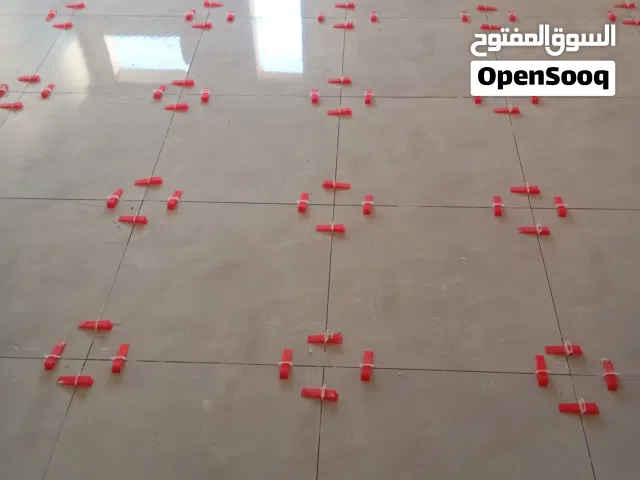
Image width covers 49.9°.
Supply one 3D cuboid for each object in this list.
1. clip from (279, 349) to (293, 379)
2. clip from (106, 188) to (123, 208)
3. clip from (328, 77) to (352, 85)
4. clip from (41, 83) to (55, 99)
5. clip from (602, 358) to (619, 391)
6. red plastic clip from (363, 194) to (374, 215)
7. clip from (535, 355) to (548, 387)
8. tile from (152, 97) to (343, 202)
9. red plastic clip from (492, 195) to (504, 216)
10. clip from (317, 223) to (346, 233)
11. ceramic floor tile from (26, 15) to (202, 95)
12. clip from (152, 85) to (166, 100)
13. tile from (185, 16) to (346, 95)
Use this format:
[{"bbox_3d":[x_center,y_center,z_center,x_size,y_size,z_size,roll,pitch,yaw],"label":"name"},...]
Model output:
[{"bbox_3d":[-0.084,0.303,1.706,0.019,0.020,0.086,2,45,4],"label":"clip"},{"bbox_3d":[-0.642,-0.135,2.155,0.022,0.021,0.087,3,45,5],"label":"clip"},{"bbox_3d":[0.074,-0.604,2.600,0.087,0.021,0.022,4,45,6],"label":"clip"},{"bbox_3d":[-1.028,-0.568,2.600,0.022,0.021,0.087,0,45,2],"label":"clip"},{"bbox_3d":[0.699,0.321,1.658,0.022,0.021,0.087,4,45,5],"label":"clip"},{"bbox_3d":[0.147,-0.112,2.107,0.022,0.022,0.087,4,45,6],"label":"red plastic clip"},{"bbox_3d":[0.541,0.314,1.672,0.019,0.020,0.086,4,45,6],"label":"clip"},{"bbox_3d":[-0.238,-0.324,2.356,0.600,0.010,0.600,1,45,3],"label":"tile"},{"bbox_3d":[0.542,-0.108,2.094,0.019,0.020,0.086,4,45,6],"label":"red plastic clip"},{"bbox_3d":[0.030,-0.037,2.036,0.087,0.021,0.022,4,45,6],"label":"clip"},{"bbox_3d":[-0.806,-0.764,2.811,0.600,0.010,0.600,1,45,3],"label":"ceramic floor tile"},{"bbox_3d":[-0.600,-0.559,2.581,0.022,0.022,0.087,3,45,5],"label":"clip"},{"bbox_3d":[-0.204,-0.748,2.783,0.600,0.010,0.600,1,45,3],"label":"tile"}]

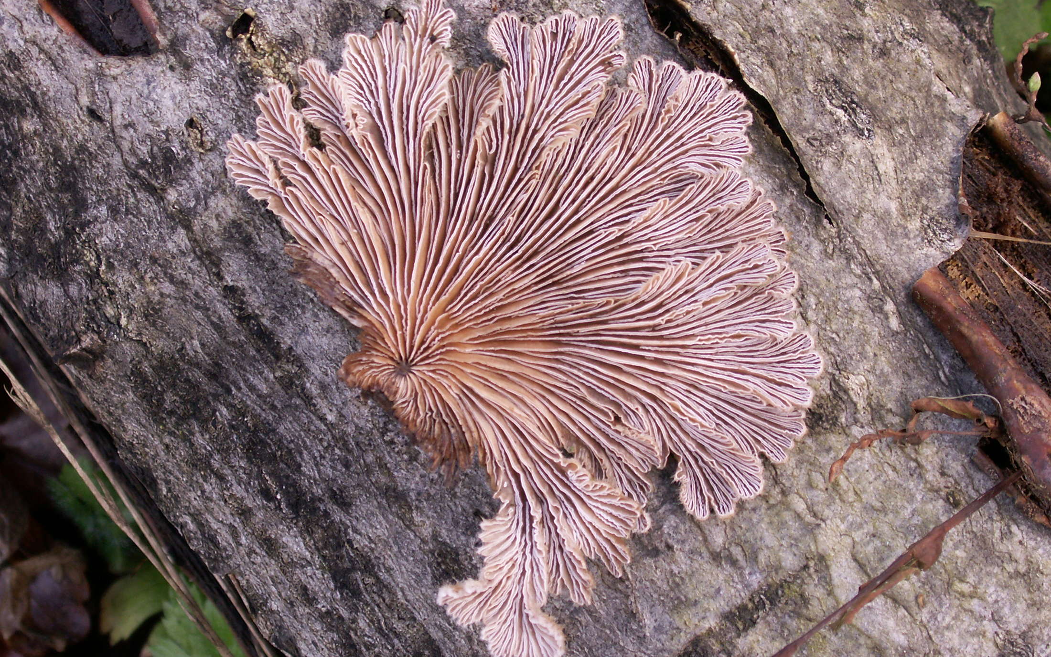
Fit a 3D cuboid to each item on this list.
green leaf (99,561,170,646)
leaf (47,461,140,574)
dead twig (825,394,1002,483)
[{"bbox_3d":[-0.062,0.044,0.300,0.010,0.005,0.017,37,86,14],"label":"green leaf"},{"bbox_3d":[-0.068,0.030,0.300,0.013,0.006,0.019,-37,75,-4],"label":"leaf"},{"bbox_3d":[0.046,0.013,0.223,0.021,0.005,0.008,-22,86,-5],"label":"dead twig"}]

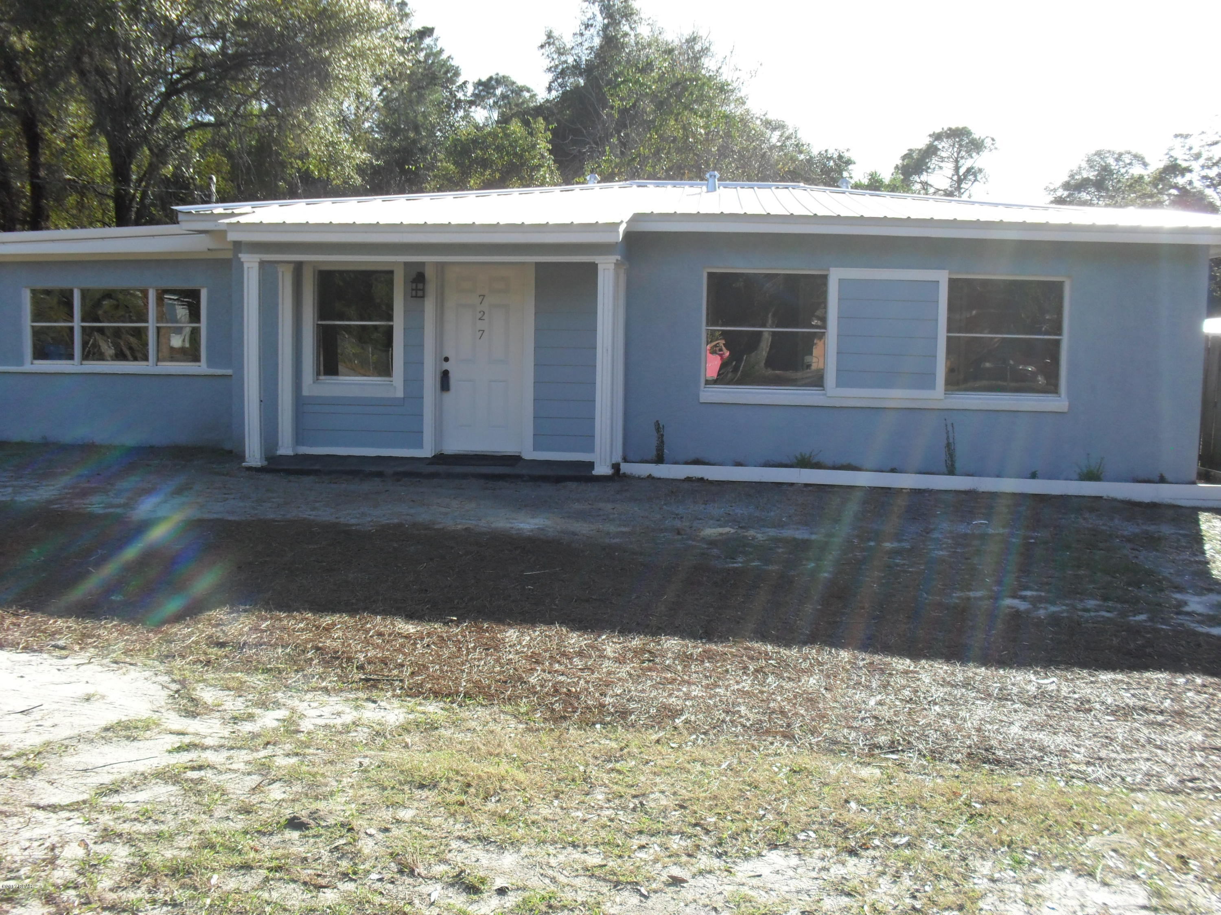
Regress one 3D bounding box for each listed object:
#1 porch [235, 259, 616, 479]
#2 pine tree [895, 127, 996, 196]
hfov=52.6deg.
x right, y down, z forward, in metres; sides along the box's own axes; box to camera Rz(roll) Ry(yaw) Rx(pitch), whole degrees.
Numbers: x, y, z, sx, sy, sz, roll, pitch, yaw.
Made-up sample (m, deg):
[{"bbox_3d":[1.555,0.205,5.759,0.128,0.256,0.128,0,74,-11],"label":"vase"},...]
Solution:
[{"bbox_3d":[-1.723,-0.944,12.567,3.750,2.160,1.350,1,5,5],"label":"porch"},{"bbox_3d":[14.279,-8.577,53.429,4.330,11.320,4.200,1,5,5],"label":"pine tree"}]

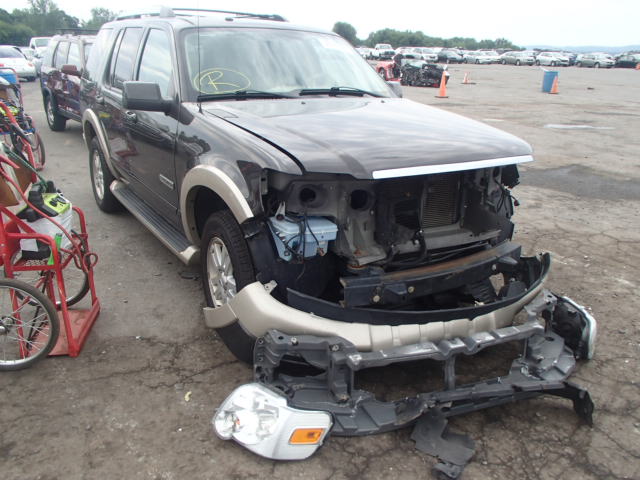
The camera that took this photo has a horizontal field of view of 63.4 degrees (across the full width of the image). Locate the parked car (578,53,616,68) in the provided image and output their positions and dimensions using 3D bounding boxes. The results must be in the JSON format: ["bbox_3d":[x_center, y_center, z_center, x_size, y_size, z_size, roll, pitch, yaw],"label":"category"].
[{"bbox_3d":[28.666,-18.765,54.032,1.800,1.450,4.650,0,20,-2],"label":"parked car"}]

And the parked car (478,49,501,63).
[{"bbox_3d":[20.957,-22.422,63.694,1.800,1.460,4.600,0,20,-2],"label":"parked car"}]

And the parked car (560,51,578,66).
[{"bbox_3d":[29.444,-21.272,60.778,1.800,1.500,4.600,0,20,-2],"label":"parked car"}]

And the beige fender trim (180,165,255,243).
[{"bbox_3d":[-0.519,-0.112,2.621,0.110,0.510,0.900,-12,23,-32],"label":"beige fender trim"}]

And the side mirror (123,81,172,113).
[{"bbox_3d":[-1.002,-0.839,3.034,0.270,0.180,0.140,-13,24,-32],"label":"side mirror"}]

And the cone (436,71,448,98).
[{"bbox_3d":[4.310,-5.464,18.101,0.390,0.900,0.390,5,21,12],"label":"cone"}]

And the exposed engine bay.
[{"bbox_3d":[0.404,-0.163,2.852,1.520,0.620,0.700,-13,24,-32],"label":"exposed engine bay"}]

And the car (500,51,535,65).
[{"bbox_3d":[22.866,-21.030,59.932,1.780,1.460,4.600,-2,20,-7],"label":"car"}]

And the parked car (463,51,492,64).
[{"bbox_3d":[19.506,-22.172,62.920,1.780,1.450,4.650,-2,20,-7],"label":"parked car"}]

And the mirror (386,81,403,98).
[{"bbox_3d":[0.522,-1.173,4.028,0.270,0.180,0.140,-13,24,-32],"label":"mirror"}]

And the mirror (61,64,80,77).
[{"bbox_3d":[-3.792,-2.582,7.900,0.260,0.170,0.140,-12,23,-30],"label":"mirror"}]

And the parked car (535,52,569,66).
[{"bbox_3d":[25.770,-20.040,57.367,1.800,1.450,4.700,-2,20,-7],"label":"parked car"}]

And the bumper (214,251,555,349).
[{"bbox_3d":[0.420,0.358,2.747,1.920,0.430,0.660,-8,22,-22],"label":"bumper"}]

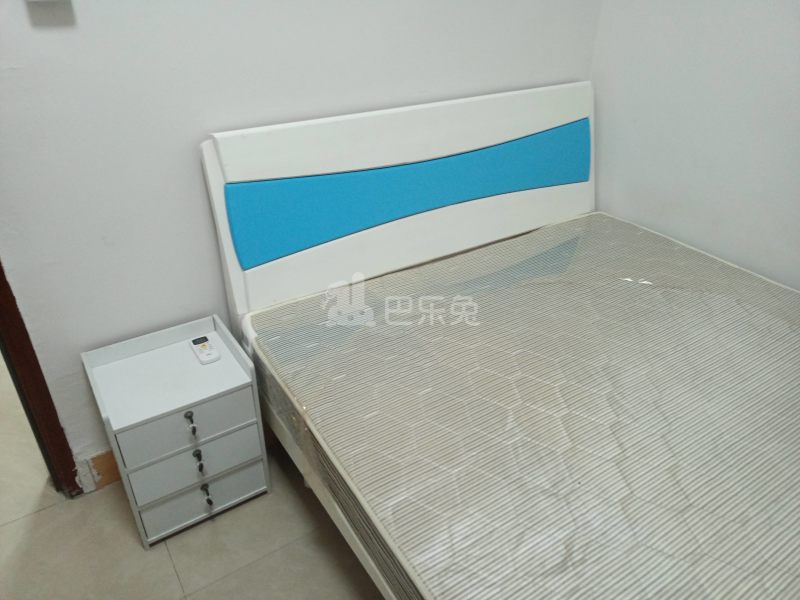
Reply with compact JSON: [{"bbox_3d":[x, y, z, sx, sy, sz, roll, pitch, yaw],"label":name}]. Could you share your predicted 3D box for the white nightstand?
[{"bbox_3d":[-0.648,0.378,1.782,0.383,0.505,0.299,-18,37,-29],"label":"white nightstand"}]

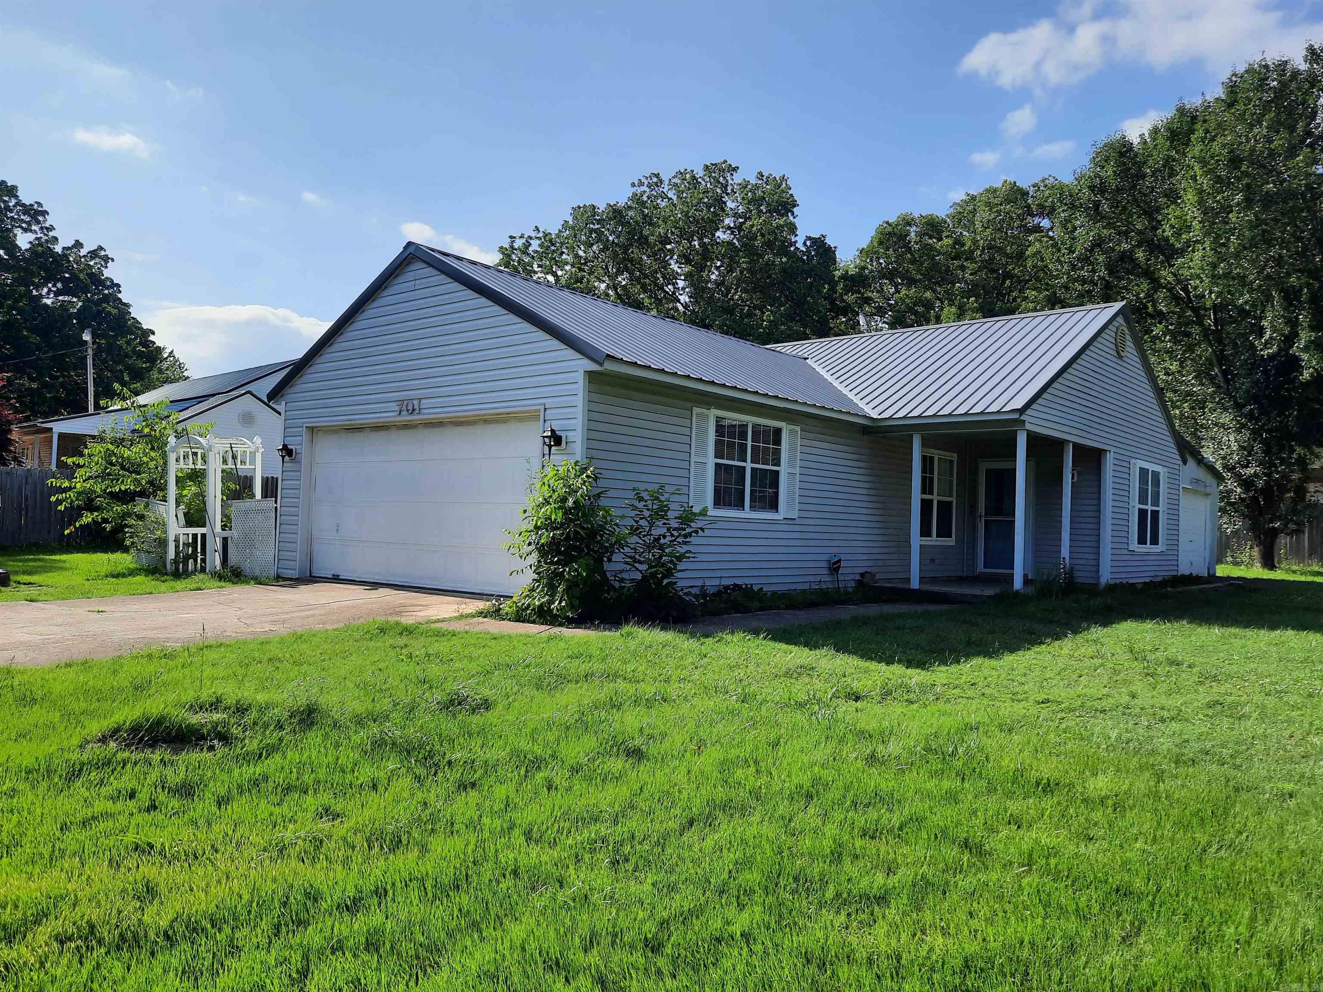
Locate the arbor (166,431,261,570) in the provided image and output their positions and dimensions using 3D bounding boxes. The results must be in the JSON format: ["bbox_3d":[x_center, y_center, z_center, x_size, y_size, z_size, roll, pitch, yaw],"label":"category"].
[{"bbox_3d":[-6.960,0.155,14.895,1.420,2.110,0.820,0,-3,41],"label":"arbor"}]

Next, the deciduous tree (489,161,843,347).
[{"bbox_3d":[0.656,-5.266,36.178,13.000,14.800,12.500,2,-2,0],"label":"deciduous tree"}]

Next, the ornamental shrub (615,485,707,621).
[{"bbox_3d":[-0.034,0.551,9.982,0.980,1.330,0.950,2,-2,0],"label":"ornamental shrub"}]

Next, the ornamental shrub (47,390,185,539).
[{"bbox_3d":[-10.637,-0.434,18.715,2.600,3.310,2.500,3,-2,-30],"label":"ornamental shrub"}]

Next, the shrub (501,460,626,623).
[{"bbox_3d":[-0.954,0.423,9.286,1.200,1.560,1.100,2,-2,0],"label":"shrub"}]

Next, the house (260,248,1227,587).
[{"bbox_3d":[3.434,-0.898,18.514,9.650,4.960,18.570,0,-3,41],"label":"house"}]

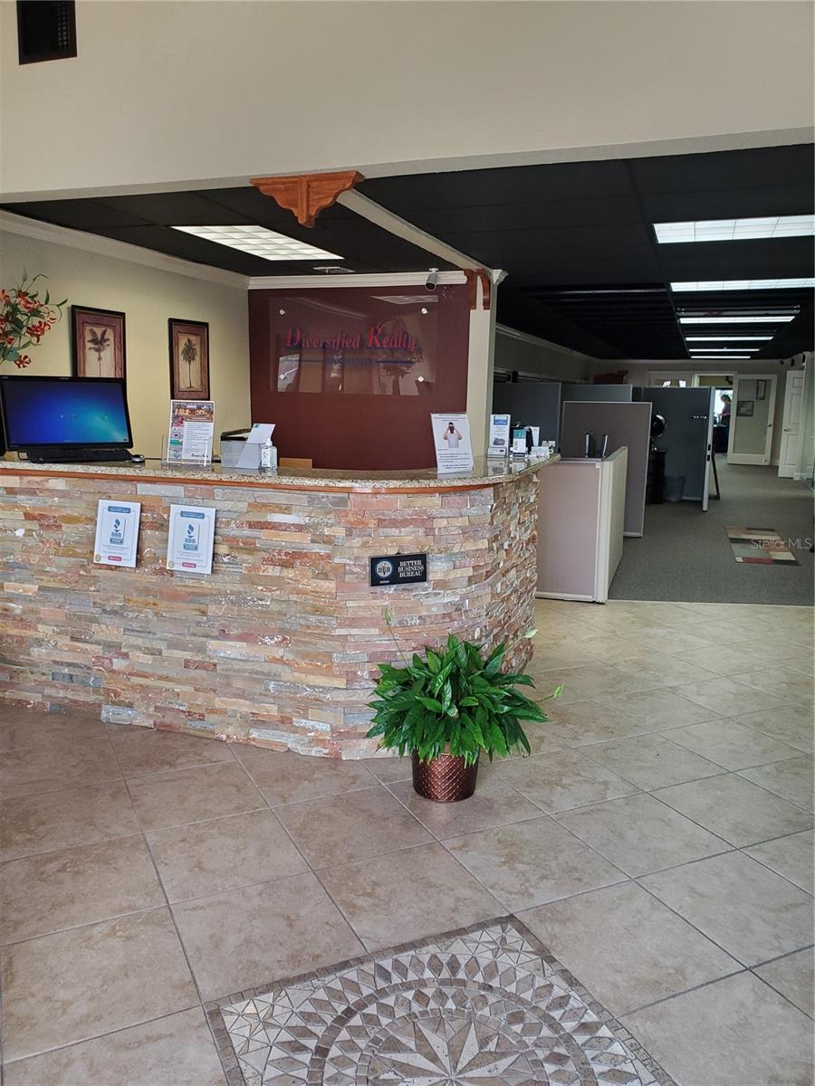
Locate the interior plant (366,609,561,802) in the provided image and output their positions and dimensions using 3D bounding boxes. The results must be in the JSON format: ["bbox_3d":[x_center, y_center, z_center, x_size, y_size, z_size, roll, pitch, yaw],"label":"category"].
[{"bbox_3d":[0.199,0.563,2.869,0.668,0.649,0.600,1,10,0],"label":"interior plant"}]

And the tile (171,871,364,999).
[{"bbox_3d":[-0.411,1.113,2.328,0.452,0.010,0.452,-4,11,-25],"label":"tile"}]

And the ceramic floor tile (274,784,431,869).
[{"bbox_3d":[-0.179,0.928,2.683,0.415,0.010,0.415,-4,11,-25],"label":"ceramic floor tile"}]

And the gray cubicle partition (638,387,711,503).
[{"bbox_3d":[4.001,-1.462,12.206,1.014,1.701,0.060,5,11,19],"label":"gray cubicle partition"}]

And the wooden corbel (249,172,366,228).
[{"bbox_3d":[-0.430,-1.485,3.569,0.490,0.195,0.125,4,10,19],"label":"wooden corbel"}]

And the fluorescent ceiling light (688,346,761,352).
[{"bbox_3d":[5.942,-3.652,15.297,1.220,0.080,0.610,4,10,19],"label":"fluorescent ceiling light"}]

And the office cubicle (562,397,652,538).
[{"bbox_3d":[2.227,-0.842,9.250,0.940,1.490,0.060,4,10,19],"label":"office cubicle"}]

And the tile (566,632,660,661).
[{"bbox_3d":[1.288,0.661,5.115,0.452,0.010,0.452,-4,11,-25],"label":"tile"}]

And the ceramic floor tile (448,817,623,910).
[{"bbox_3d":[0.381,0.972,2.491,0.415,0.010,0.415,-4,11,-25],"label":"ceramic floor tile"}]

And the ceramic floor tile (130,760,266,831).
[{"bbox_3d":[-0.741,0.885,2.876,0.415,0.010,0.415,-4,11,-25],"label":"ceramic floor tile"}]

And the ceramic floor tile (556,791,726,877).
[{"bbox_3d":[0.828,1.033,2.908,0.452,0.010,0.452,-4,11,-25],"label":"ceramic floor tile"}]

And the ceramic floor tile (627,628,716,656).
[{"bbox_3d":[1.561,0.589,4.877,0.415,0.010,0.415,-4,11,-25],"label":"ceramic floor tile"}]

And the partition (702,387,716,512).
[{"bbox_3d":[4.226,-1.344,11.458,0.070,1.670,1.200,4,10,19],"label":"partition"}]

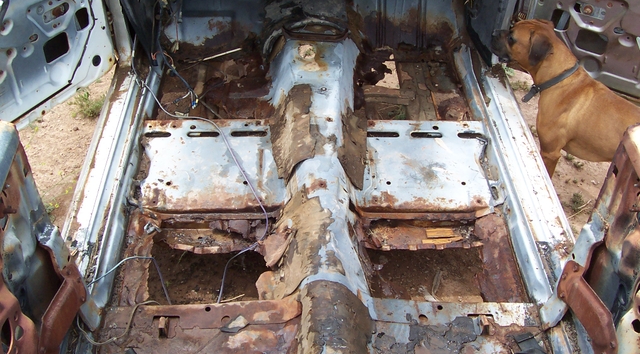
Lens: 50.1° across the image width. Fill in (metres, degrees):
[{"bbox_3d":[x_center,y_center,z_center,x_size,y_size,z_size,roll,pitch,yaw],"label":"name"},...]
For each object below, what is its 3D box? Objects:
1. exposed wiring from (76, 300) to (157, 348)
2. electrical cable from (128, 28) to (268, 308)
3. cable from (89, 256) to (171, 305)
[{"bbox_3d":[-0.520,0.373,1.776,0.205,0.075,0.100,-16,44,-18],"label":"exposed wiring"},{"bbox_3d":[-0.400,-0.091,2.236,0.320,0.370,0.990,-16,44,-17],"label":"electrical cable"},{"bbox_3d":[-0.532,0.304,1.928,0.200,0.190,0.110,-19,45,-21],"label":"cable"}]

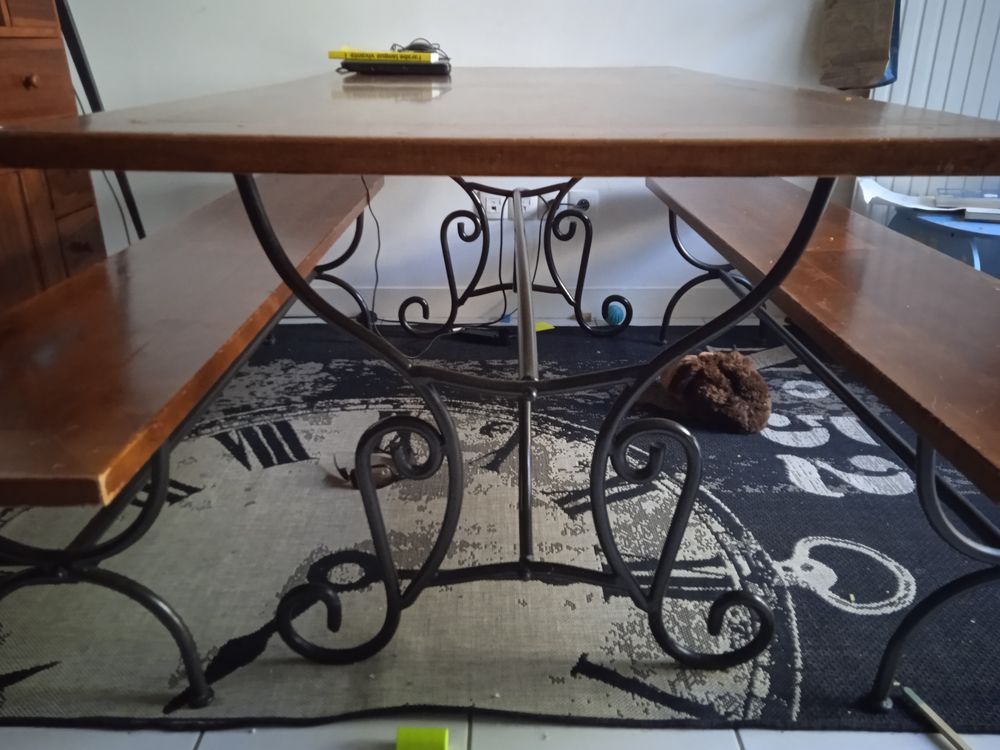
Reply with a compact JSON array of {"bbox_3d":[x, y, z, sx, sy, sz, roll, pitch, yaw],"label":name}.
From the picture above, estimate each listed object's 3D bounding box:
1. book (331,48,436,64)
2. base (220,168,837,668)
[{"bbox_3d":[-0.269,-0.751,1.907,0.234,0.018,0.170,2,22,0],"label":"book"},{"bbox_3d":[0.044,-0.181,1.646,0.688,0.716,1.395,0,22,0],"label":"base"}]

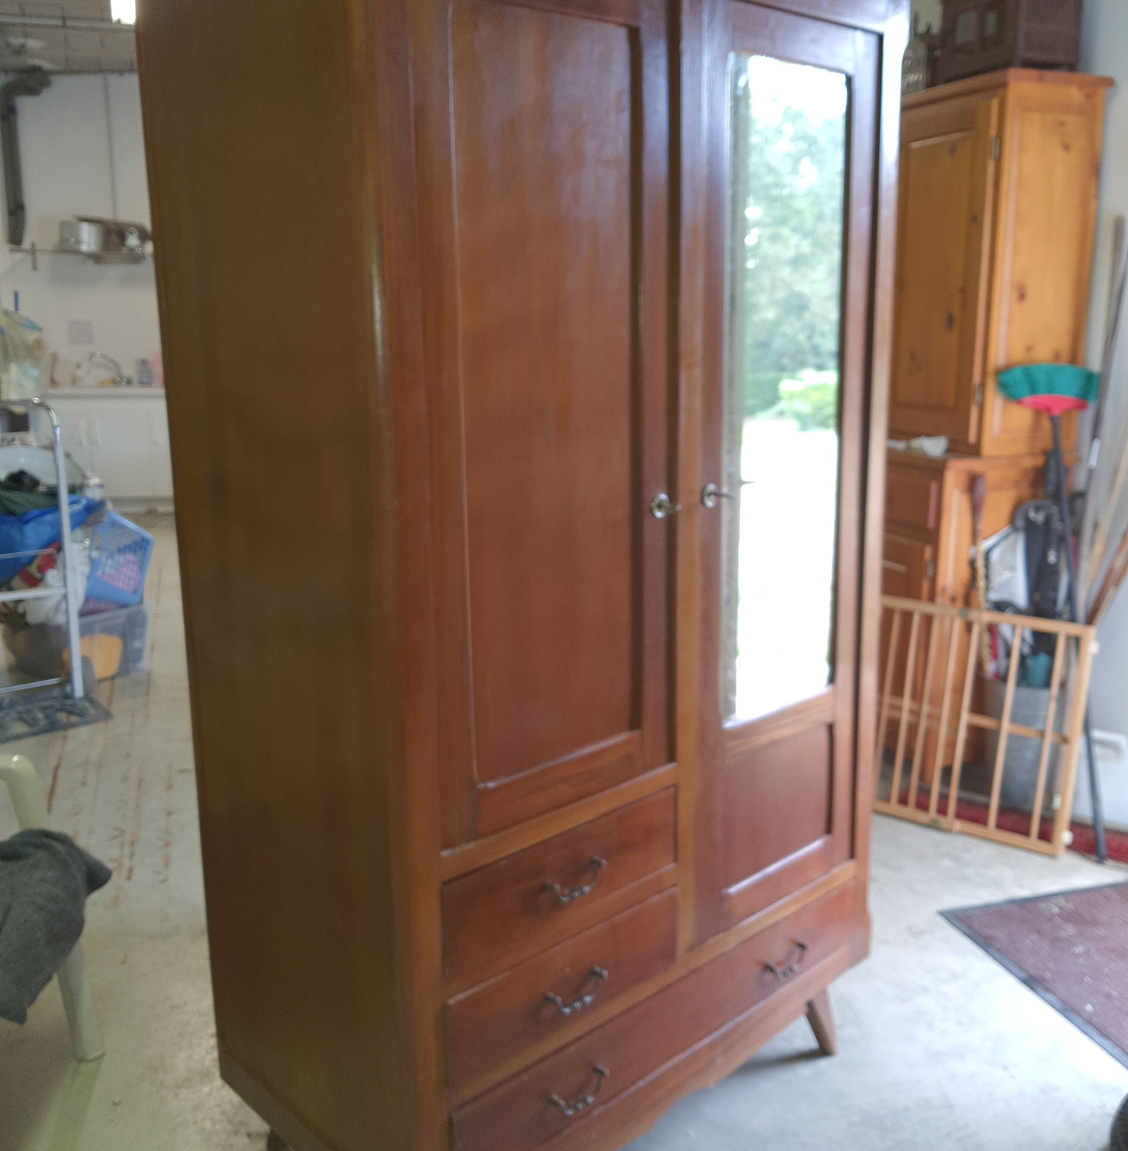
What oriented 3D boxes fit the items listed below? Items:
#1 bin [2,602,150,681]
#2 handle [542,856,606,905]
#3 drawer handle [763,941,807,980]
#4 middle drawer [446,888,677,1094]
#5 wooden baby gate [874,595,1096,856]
[{"bbox_3d":[-2.076,0.266,4.646,0.533,0.280,0.400,-12,17,-39],"label":"bin"},{"bbox_3d":[0.015,0.436,1.620,0.100,0.030,0.026,-13,18,-41],"label":"handle"},{"bbox_3d":[0.403,0.698,2.046,0.094,0.031,0.026,-13,18,-41],"label":"drawer handle"},{"bbox_3d":[-0.132,0.568,1.827,0.462,0.138,0.440,-13,18,-41],"label":"middle drawer"},{"bbox_3d":[1.018,0.390,3.223,0.840,0.625,0.045,9,10,35],"label":"wooden baby gate"}]

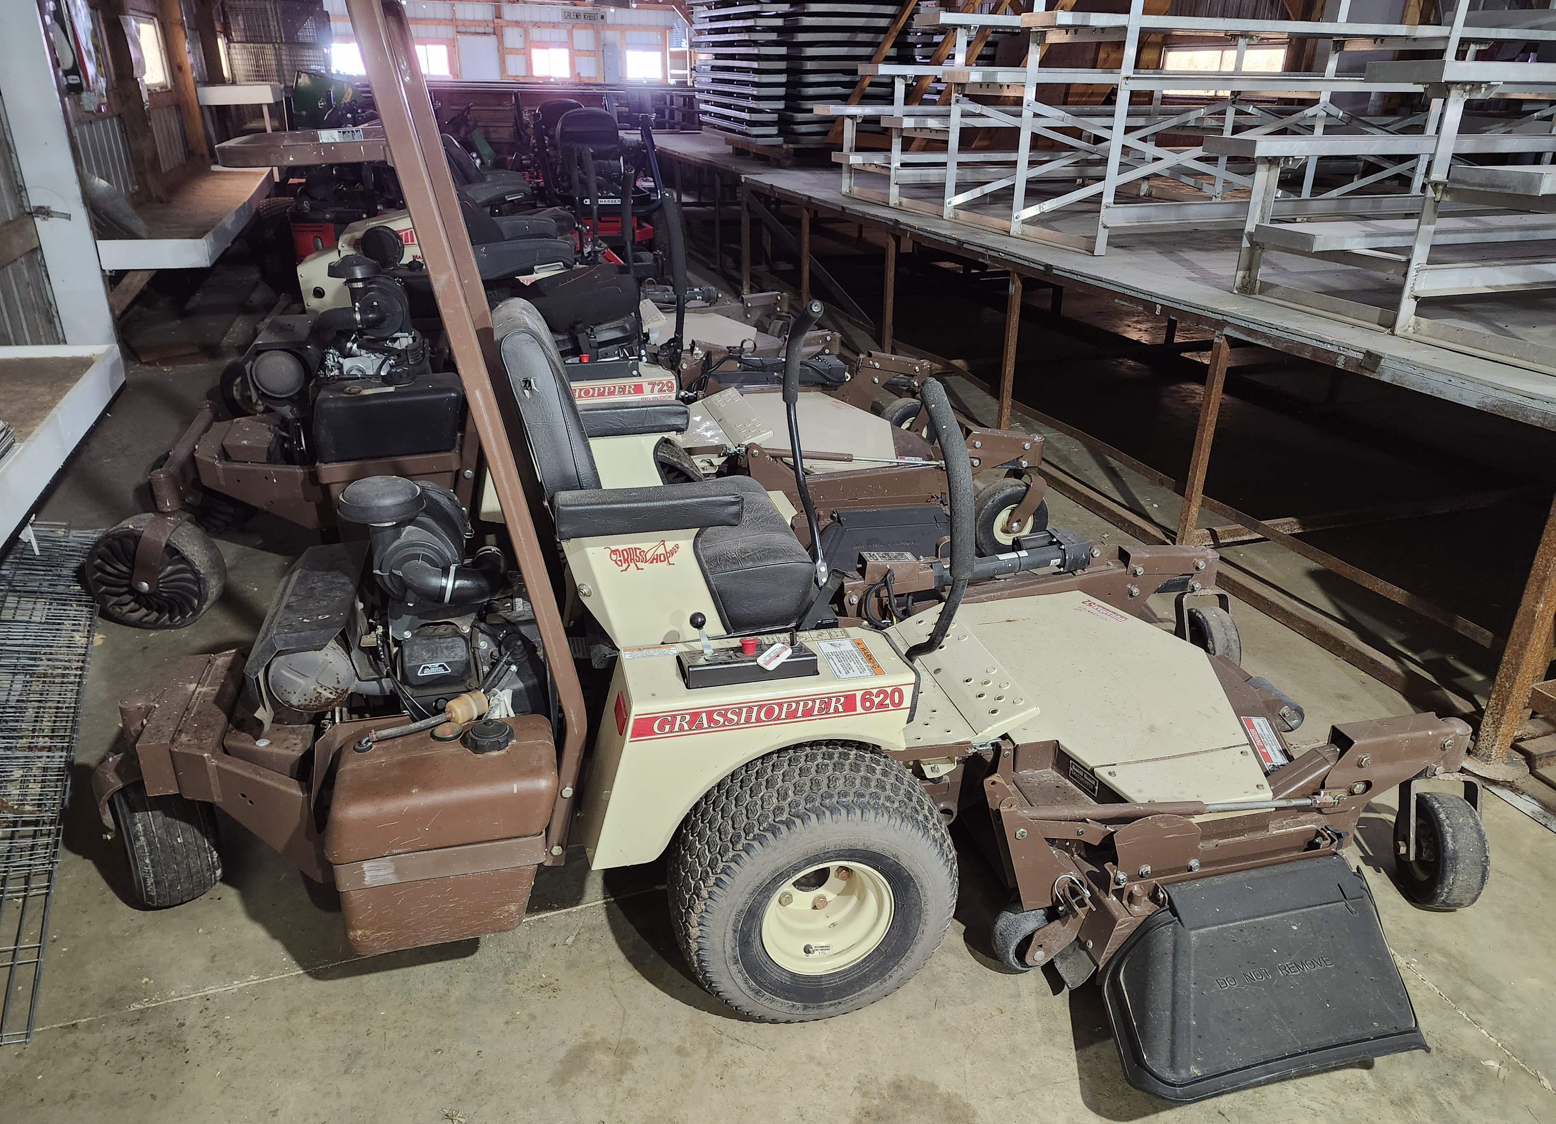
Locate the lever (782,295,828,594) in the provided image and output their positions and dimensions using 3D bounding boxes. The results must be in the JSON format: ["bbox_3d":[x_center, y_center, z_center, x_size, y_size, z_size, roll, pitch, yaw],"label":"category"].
[{"bbox_3d":[0.060,-0.292,2.432,0.090,0.630,0.300,-5,25,-12],"label":"lever"}]

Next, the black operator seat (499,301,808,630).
[{"bbox_3d":[-0.245,-0.232,1.952,0.515,0.575,0.610,-5,25,-12],"label":"black operator seat"}]

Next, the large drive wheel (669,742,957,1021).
[{"bbox_3d":[0.063,0.572,1.861,0.505,0.505,0.215,-5,25,-12],"label":"large drive wheel"}]

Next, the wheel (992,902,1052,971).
[{"bbox_3d":[0.478,0.722,1.993,0.116,0.116,0.075,-5,25,-12],"label":"wheel"}]

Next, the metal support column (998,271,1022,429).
[{"bbox_3d":[1.103,-0.961,4.921,0.044,0.780,0.044,-8,25,-18],"label":"metal support column"}]

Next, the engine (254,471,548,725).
[{"bbox_3d":[-0.665,0.041,1.865,0.460,0.425,0.480,-5,25,-12],"label":"engine"}]

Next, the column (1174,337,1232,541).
[{"bbox_3d":[1.531,-0.416,3.716,0.047,0.780,0.047,-8,25,-18],"label":"column"}]

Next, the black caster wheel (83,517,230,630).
[{"bbox_3d":[-1.917,0.032,3.196,0.367,0.367,0.140,-3,25,-7],"label":"black caster wheel"}]

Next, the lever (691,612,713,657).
[{"bbox_3d":[-0.130,0.122,1.756,0.042,0.082,0.028,-5,25,-12],"label":"lever"}]

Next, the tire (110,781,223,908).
[{"bbox_3d":[-1.253,0.538,2.137,0.138,0.330,0.330,-12,27,-25],"label":"tire"}]

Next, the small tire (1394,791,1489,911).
[{"bbox_3d":[1.361,0.593,2.129,0.100,0.230,0.230,5,24,9],"label":"small tire"}]

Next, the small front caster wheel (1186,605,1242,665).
[{"bbox_3d":[1.200,0.240,2.914,0.100,0.230,0.230,-4,25,-11],"label":"small front caster wheel"}]

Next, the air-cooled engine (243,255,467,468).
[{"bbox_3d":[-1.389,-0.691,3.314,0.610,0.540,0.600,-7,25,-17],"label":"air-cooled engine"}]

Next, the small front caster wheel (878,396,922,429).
[{"bbox_3d":[0.606,-0.616,4.770,0.274,0.274,0.100,-8,26,-18],"label":"small front caster wheel"}]

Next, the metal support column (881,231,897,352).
[{"bbox_3d":[0.669,-1.571,6.269,0.046,0.770,0.046,-9,26,-19],"label":"metal support column"}]

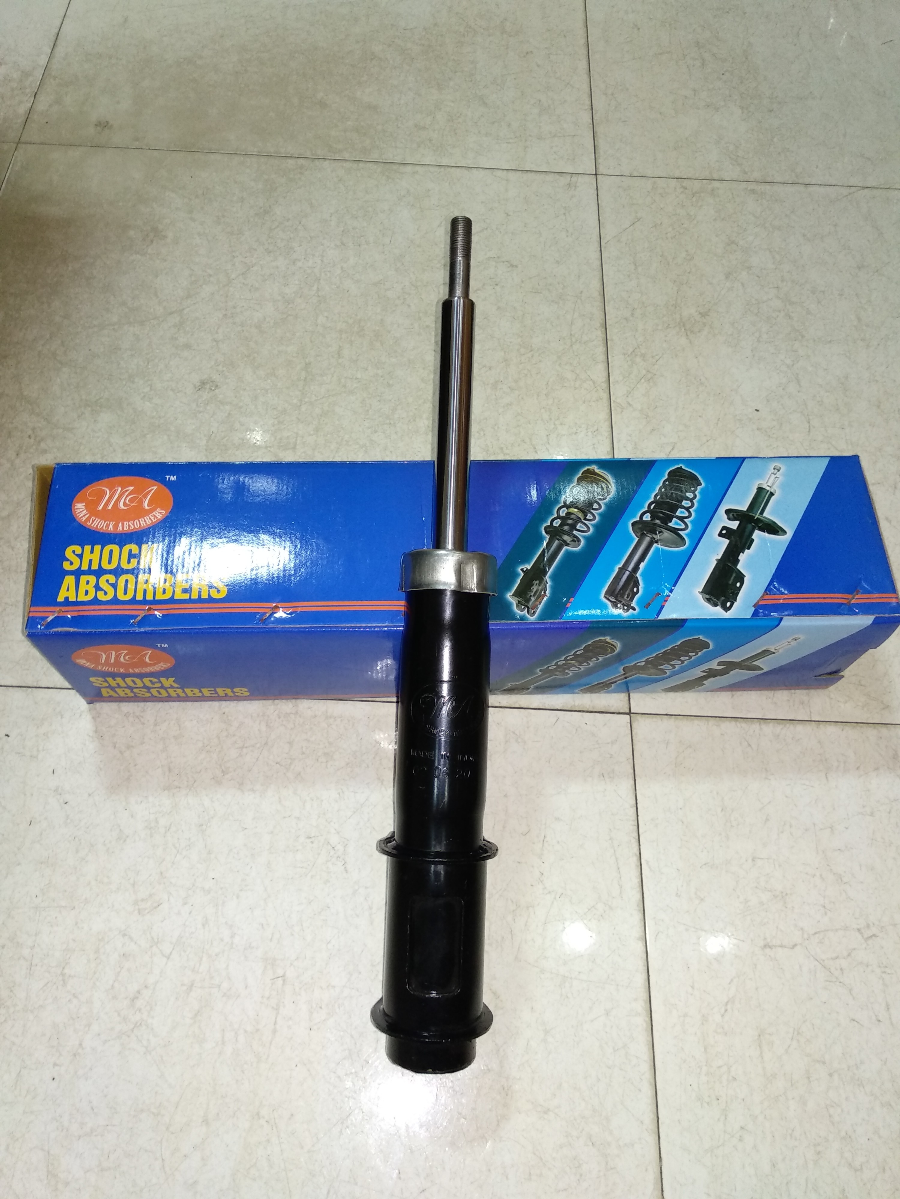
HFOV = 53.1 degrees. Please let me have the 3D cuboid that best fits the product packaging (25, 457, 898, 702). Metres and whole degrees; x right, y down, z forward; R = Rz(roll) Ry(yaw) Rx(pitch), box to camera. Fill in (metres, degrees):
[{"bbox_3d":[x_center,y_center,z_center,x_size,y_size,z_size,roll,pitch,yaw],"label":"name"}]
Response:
[{"bbox_3d":[0.010,-0.012,0.651,0.557,0.125,0.125,-1,63,-3],"label":"product packaging"}]

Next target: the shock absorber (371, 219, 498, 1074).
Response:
[{"bbox_3d":[-0.002,0.025,0.541,0.074,0.074,0.504,2,91,-1],"label":"shock absorber"}]

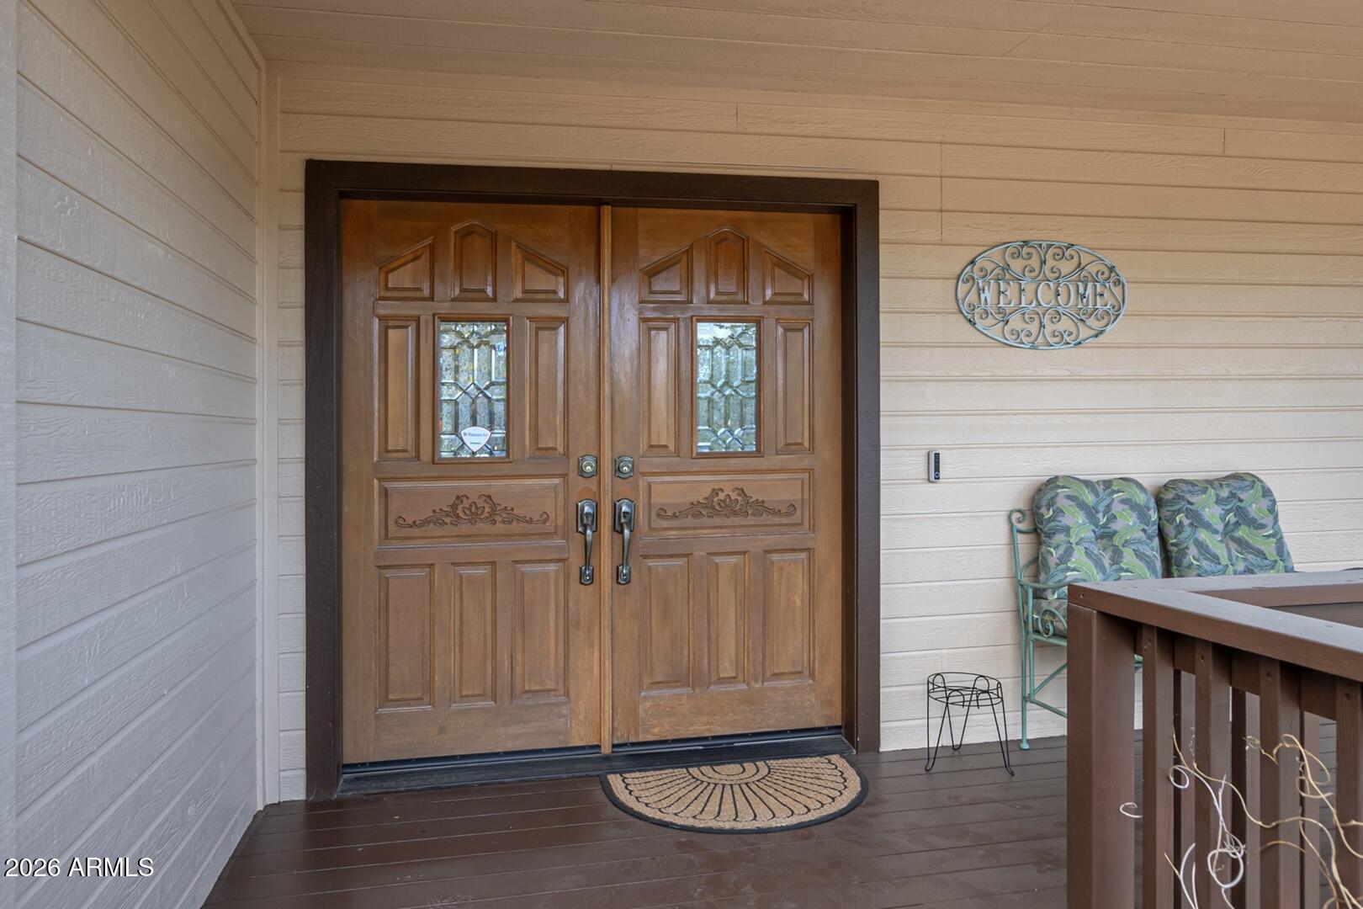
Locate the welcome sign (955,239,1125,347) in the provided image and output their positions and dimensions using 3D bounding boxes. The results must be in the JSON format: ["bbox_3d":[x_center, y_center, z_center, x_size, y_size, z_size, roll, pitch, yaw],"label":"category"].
[{"bbox_3d":[1.406,-0.622,3.105,0.725,0.420,0.025,-1,0,-10],"label":"welcome sign"}]

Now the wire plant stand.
[{"bbox_3d":[1.030,0.965,2.893,0.300,0.310,0.290,-1,0,-10],"label":"wire plant stand"}]

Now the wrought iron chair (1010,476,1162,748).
[{"bbox_3d":[1.616,0.601,2.827,0.610,1.030,0.600,-1,0,-12],"label":"wrought iron chair"}]

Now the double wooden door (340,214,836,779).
[{"bbox_3d":[-0.285,0.082,2.956,1.850,2.000,0.060,-1,0,-10],"label":"double wooden door"}]

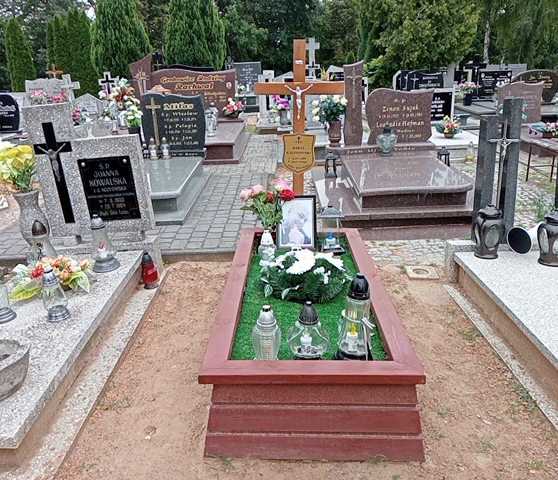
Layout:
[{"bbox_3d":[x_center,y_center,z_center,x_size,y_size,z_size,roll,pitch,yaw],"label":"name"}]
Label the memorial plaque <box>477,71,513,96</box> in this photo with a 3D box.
[{"bbox_3d":[4.256,-3.070,10.200,0.670,0.530,0.130,-1,17,0],"label":"memorial plaque"}]

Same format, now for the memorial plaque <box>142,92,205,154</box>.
[{"bbox_3d":[-1.131,-1.234,5.500,0.700,0.660,0.130,-1,17,0],"label":"memorial plaque"}]

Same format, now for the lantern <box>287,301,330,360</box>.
[{"bbox_3d":[0.119,0.363,2.090,0.171,0.245,0.171,-1,17,0],"label":"lantern"}]

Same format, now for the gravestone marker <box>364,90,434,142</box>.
[{"bbox_3d":[1.531,-1.575,6.601,0.868,0.686,0.090,-3,18,1],"label":"gravestone marker"}]

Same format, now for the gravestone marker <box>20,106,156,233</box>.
[{"bbox_3d":[-1.423,-0.536,3.968,0.820,0.987,0.090,-5,18,1],"label":"gravestone marker"}]

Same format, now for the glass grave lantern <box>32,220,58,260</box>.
[{"bbox_3d":[-1.452,0.028,3.220,0.145,0.310,0.145,-4,19,0],"label":"glass grave lantern"}]

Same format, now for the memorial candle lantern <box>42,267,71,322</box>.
[{"bbox_3d":[-1.228,0.289,2.812,0.130,0.285,0.130,-6,20,0],"label":"memorial candle lantern"}]

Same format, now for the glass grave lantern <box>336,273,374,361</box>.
[{"bbox_3d":[0.338,0.330,2.270,0.170,0.390,0.170,-1,18,0],"label":"glass grave lantern"}]

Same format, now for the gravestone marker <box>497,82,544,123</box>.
[{"bbox_3d":[3.599,-2.038,7.700,0.660,0.610,0.130,-1,17,0],"label":"gravestone marker"}]

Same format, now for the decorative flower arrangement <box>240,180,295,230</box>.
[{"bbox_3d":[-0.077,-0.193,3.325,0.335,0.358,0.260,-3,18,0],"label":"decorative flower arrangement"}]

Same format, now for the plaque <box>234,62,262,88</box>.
[{"bbox_3d":[-0.871,-4.375,14.072,0.760,0.837,0.100,-3,18,0],"label":"plaque"}]

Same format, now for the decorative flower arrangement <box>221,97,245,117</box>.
[{"bbox_3d":[-0.722,-2.140,8.300,0.380,0.360,0.340,-1,17,0],"label":"decorative flower arrangement"}]

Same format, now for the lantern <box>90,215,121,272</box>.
[{"bbox_3d":[-1.183,0.011,3.439,0.185,0.365,0.185,-6,20,0],"label":"lantern"}]

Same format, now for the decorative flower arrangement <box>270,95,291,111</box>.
[{"bbox_3d":[0.027,-2.429,9.200,0.380,0.310,0.330,-1,17,0],"label":"decorative flower arrangement"}]

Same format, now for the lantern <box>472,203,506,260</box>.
[{"bbox_3d":[1.368,-0.056,3.380,0.200,0.330,0.200,-1,17,0],"label":"lantern"}]

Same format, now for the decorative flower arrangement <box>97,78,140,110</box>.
[{"bbox_3d":[-2.534,-2.305,8.200,0.600,0.500,0.480,-1,18,0],"label":"decorative flower arrangement"}]

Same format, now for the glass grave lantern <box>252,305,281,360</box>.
[{"bbox_3d":[-0.051,0.365,2.022,0.116,0.244,0.116,-2,18,0],"label":"glass grave lantern"}]

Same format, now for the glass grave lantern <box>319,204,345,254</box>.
[{"bbox_3d":[0.382,-0.083,3.680,0.175,0.325,0.175,-1,18,0],"label":"glass grave lantern"}]

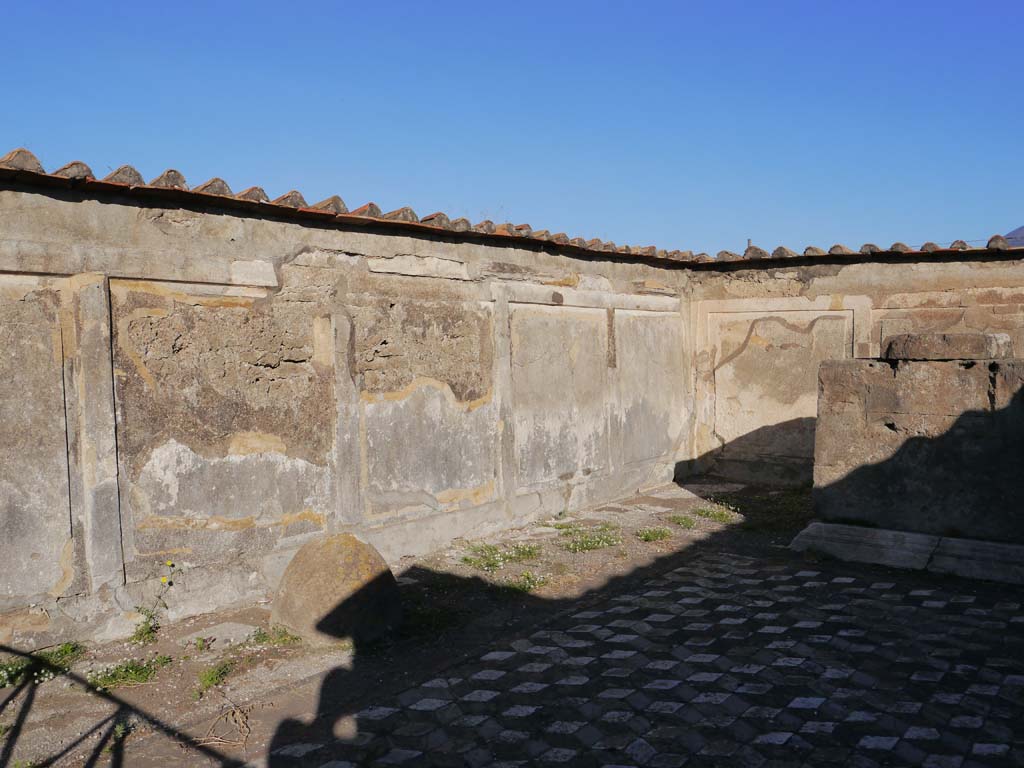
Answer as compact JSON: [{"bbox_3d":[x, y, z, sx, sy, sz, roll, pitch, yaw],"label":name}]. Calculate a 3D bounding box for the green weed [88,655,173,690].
[{"bbox_3d":[-1.883,1.401,4.081,0.367,0.108,0.220,-2,3,-25],"label":"green weed"}]

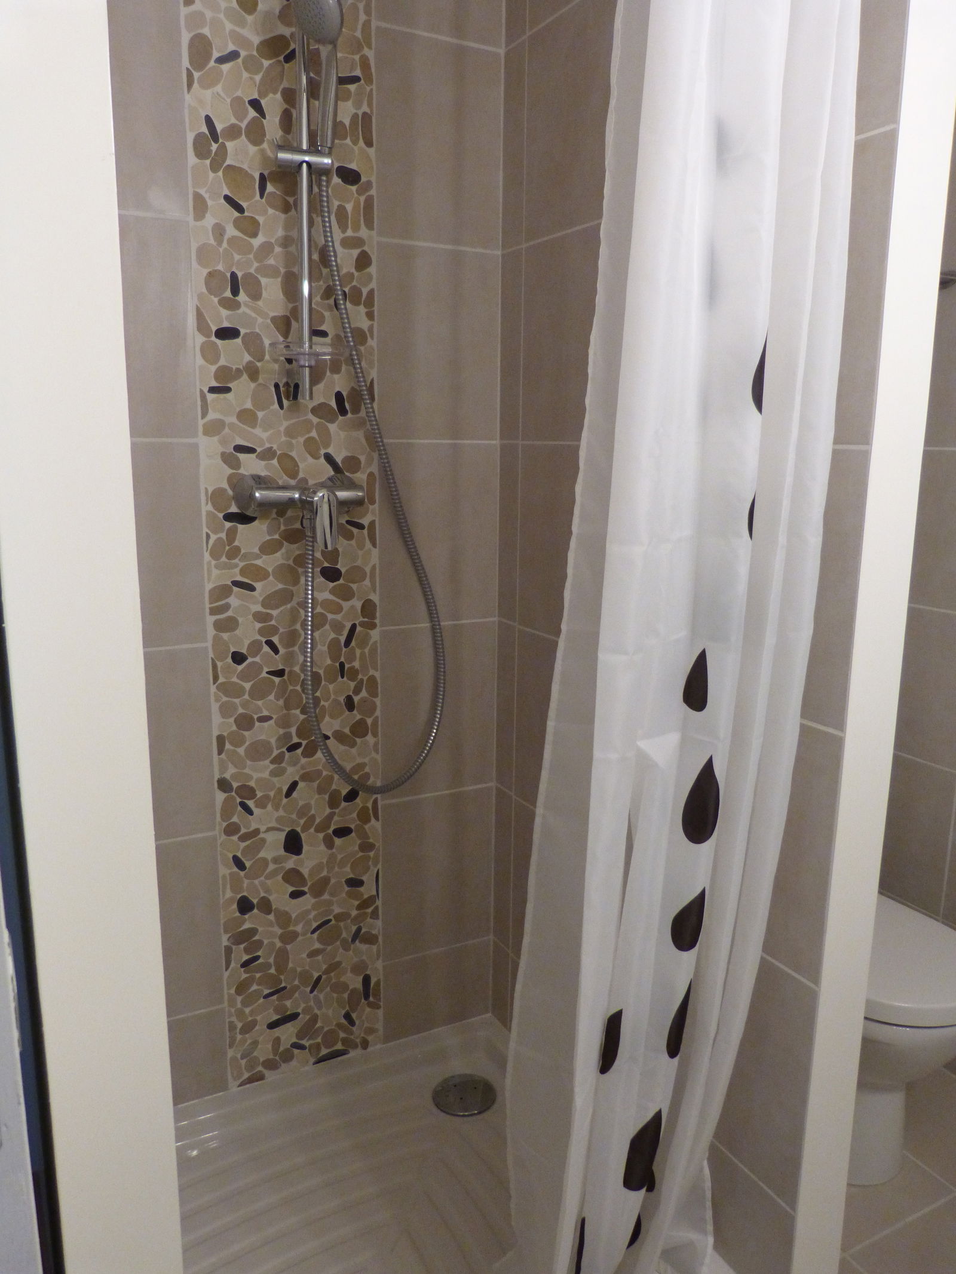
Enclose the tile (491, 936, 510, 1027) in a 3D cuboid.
[{"bbox_3d":[0.048,0.699,1.860,0.010,0.172,0.070,-6,13,-28],"label":"tile"}]

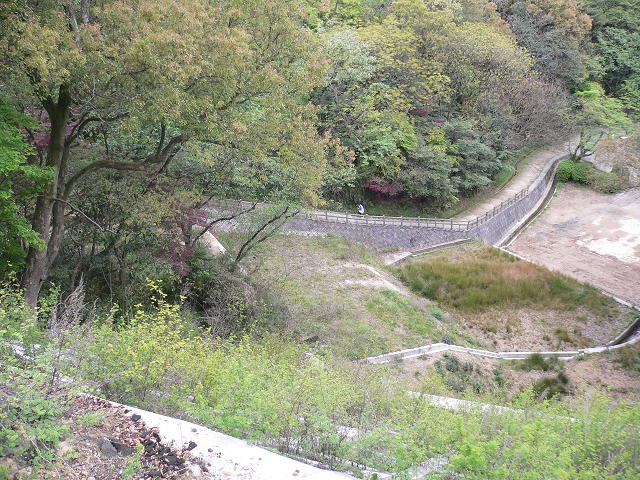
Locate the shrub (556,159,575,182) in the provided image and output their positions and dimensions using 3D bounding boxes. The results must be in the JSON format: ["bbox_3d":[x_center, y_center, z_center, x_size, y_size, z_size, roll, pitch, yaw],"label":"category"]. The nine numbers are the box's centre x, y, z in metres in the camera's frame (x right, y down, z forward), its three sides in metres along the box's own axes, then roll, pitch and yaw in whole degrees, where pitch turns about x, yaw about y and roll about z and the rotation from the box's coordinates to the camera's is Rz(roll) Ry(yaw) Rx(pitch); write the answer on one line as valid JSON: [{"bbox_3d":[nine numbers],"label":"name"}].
[{"bbox_3d":[29.213,-8.270,77.000,2.100,2.500,2.100,3,17,10],"label":"shrub"}]

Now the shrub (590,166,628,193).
[{"bbox_3d":[32.032,-6.639,71.600,4.100,2.400,3.200,4,17,12],"label":"shrub"}]

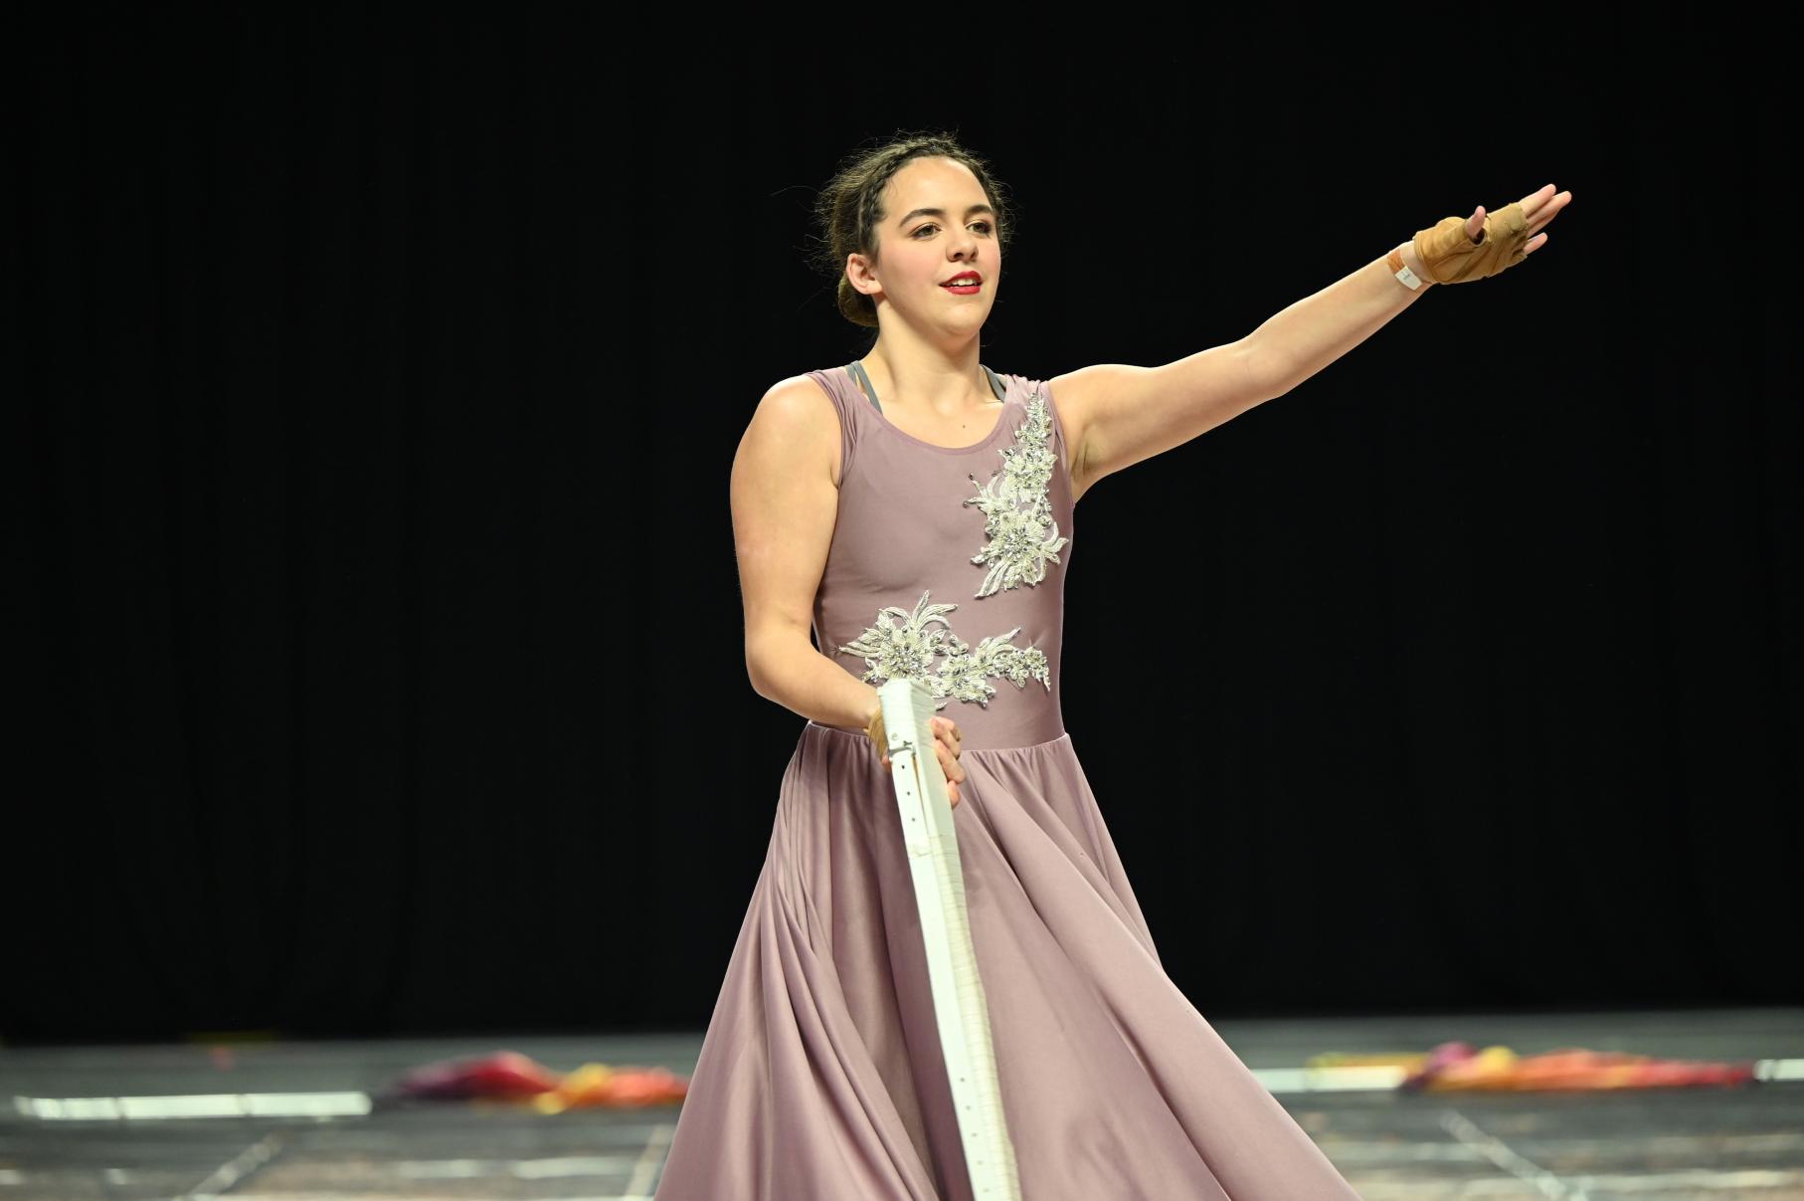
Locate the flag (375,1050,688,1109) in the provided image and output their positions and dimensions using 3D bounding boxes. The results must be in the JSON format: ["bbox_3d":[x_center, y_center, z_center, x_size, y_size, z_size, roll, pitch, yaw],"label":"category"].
[{"bbox_3d":[-0.856,1.151,16.200,0.820,0.130,0.360,-1,-1,0],"label":"flag"}]

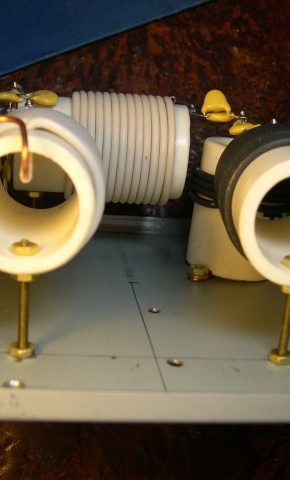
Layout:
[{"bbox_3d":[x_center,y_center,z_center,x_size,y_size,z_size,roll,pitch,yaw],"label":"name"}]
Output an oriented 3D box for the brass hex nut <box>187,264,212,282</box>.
[{"bbox_3d":[0.020,0.012,0.255,0.008,0.004,0.007,3,17,-8],"label":"brass hex nut"}]

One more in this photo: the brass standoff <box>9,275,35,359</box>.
[{"bbox_3d":[-0.031,0.018,0.182,0.007,0.025,0.007,3,17,-9],"label":"brass standoff"}]

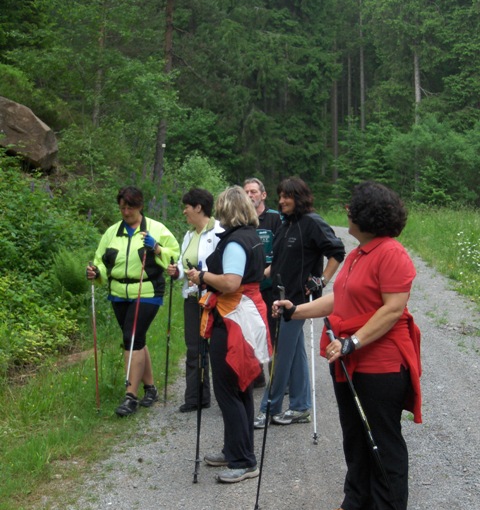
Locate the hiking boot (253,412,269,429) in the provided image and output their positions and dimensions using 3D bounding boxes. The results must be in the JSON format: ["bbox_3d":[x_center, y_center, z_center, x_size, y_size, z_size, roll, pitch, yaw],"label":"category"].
[{"bbox_3d":[0.178,1.068,5.429,0.100,0.120,0.270,4,6,38],"label":"hiking boot"}]

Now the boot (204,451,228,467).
[{"bbox_3d":[-0.090,1.198,4.890,0.265,0.110,0.100,-1,5,-16],"label":"boot"}]

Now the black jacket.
[{"bbox_3d":[0.434,0.020,5.386,0.520,0.620,0.360,5,7,45],"label":"black jacket"}]

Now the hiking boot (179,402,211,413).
[{"bbox_3d":[-0.313,1.043,5.772,0.260,0.110,0.100,-4,6,-36],"label":"hiking boot"}]

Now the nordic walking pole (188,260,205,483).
[{"bbox_3d":[-0.230,0.628,4.309,0.050,1.203,0.050,0,5,-10],"label":"nordic walking pole"}]

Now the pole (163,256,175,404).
[{"bbox_3d":[-0.512,0.552,5.827,0.045,1.091,0.045,2,5,-10],"label":"pole"}]

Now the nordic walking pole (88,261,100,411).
[{"bbox_3d":[-1.069,0.608,5.990,0.050,1.092,0.060,-3,-1,24],"label":"nordic walking pole"}]

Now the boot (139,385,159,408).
[{"bbox_3d":[-0.690,1.080,6.230,0.100,0.120,0.265,2,5,21],"label":"boot"}]

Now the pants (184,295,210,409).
[{"bbox_3d":[-0.300,0.636,6.140,0.270,0.920,0.330,-3,6,-31],"label":"pants"}]

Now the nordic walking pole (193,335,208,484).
[{"bbox_3d":[-0.203,0.658,4.312,0.050,1.145,0.050,3,4,-10],"label":"nordic walking pole"}]

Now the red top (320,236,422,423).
[{"bbox_3d":[0.650,0.367,4.000,0.400,0.870,0.450,-4,6,-37],"label":"red top"}]

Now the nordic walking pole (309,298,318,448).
[{"bbox_3d":[0.480,0.697,5.310,0.050,1.062,0.060,-4,-8,24],"label":"nordic walking pole"}]

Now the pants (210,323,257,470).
[{"bbox_3d":[-0.022,0.732,4.760,0.310,0.940,0.380,-2,5,-20],"label":"pants"}]

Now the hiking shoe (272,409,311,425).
[{"bbox_3d":[0.344,1.069,5.467,0.270,0.110,0.100,-1,5,-13],"label":"hiking shoe"}]

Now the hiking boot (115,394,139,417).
[{"bbox_3d":[-0.830,1.101,6.020,0.100,0.120,0.265,2,5,20],"label":"hiking boot"}]

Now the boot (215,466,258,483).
[{"bbox_3d":[-0.008,1.219,4.640,0.265,0.110,0.100,-2,5,-25],"label":"boot"}]

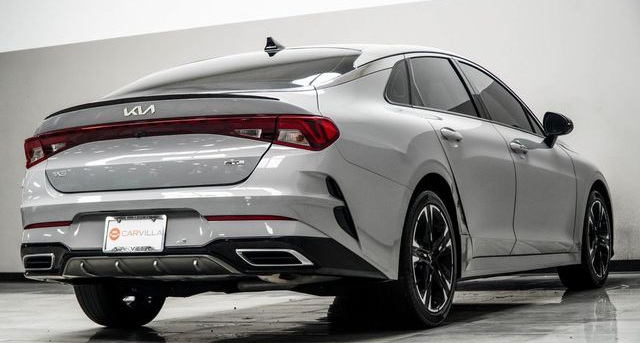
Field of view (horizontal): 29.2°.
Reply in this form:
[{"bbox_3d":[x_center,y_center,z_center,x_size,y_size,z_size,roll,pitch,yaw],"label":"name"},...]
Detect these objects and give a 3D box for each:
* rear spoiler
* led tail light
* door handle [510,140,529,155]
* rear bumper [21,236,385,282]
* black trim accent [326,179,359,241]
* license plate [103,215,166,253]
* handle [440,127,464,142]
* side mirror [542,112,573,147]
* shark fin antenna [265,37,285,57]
[{"bbox_3d":[-0.727,-0.278,5.221,1.240,0.055,0.140,-3,-3,28],"label":"rear spoiler"},{"bbox_3d":[-0.700,-0.135,5.260,1.650,0.180,0.250,-3,-3,28],"label":"led tail light"},{"bbox_3d":[1.100,-0.129,6.748,0.050,0.050,0.240,-3,-8,28],"label":"door handle"},{"bbox_3d":[-0.643,0.389,5.315,1.790,0.210,0.540,-3,-3,28],"label":"rear bumper"},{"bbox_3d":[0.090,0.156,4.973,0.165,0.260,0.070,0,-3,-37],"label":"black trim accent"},{"bbox_3d":[-0.768,0.261,5.090,0.312,0.160,0.020,-3,-11,28],"label":"license plate"},{"bbox_3d":[0.636,-0.176,5.869,0.050,0.050,0.240,-3,-8,28],"label":"handle"},{"bbox_3d":[1.404,-0.247,7.224,0.195,0.215,0.140,-3,-3,28],"label":"side mirror"},{"bbox_3d":[-0.218,-0.632,6.227,0.065,0.080,0.160,-3,5,28],"label":"shark fin antenna"}]

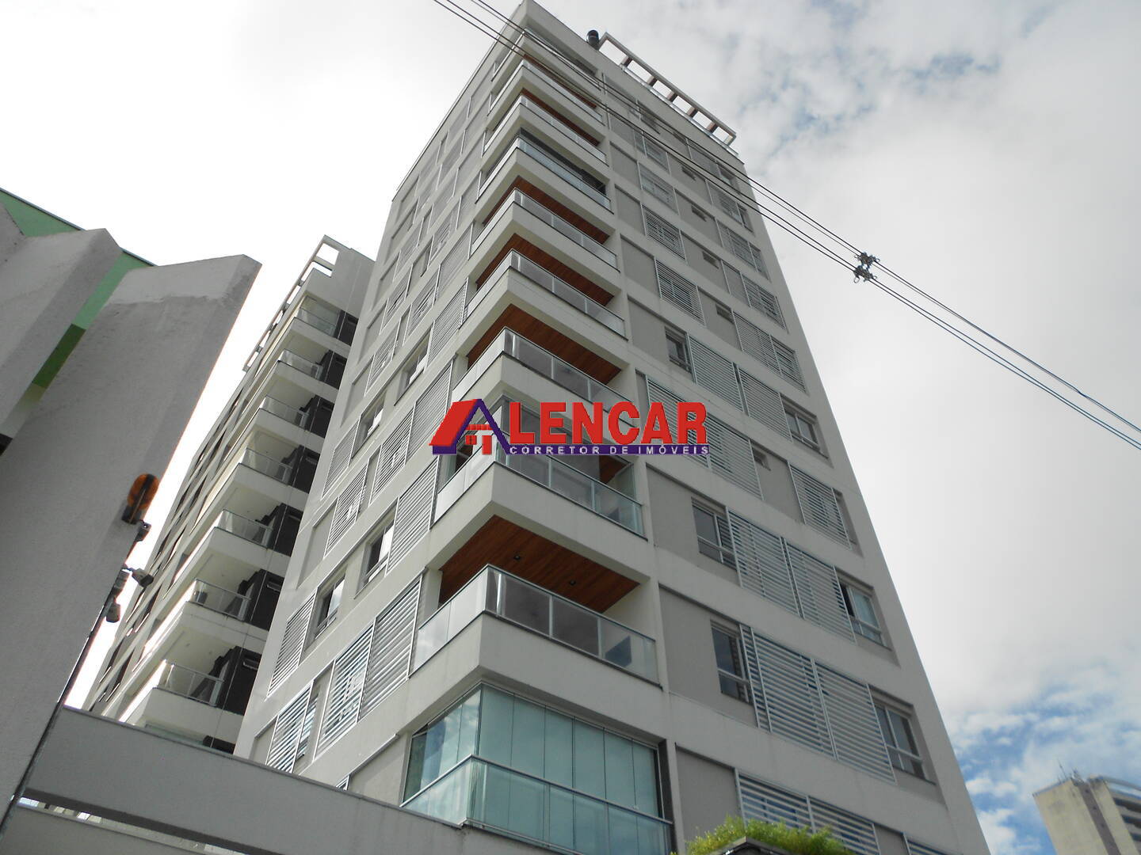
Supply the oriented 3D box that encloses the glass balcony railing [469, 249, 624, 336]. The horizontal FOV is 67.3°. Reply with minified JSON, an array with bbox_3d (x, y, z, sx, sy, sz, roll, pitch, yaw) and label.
[{"bbox_3d":[-0.596,-2.321,19.525,3.219,0.739,1.972,28,-54,-24],"label":"glass balcony railing"}]

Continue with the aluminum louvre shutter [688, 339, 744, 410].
[{"bbox_3d":[3.596,-1.358,21.298,1.581,2.024,0.060,29,-54,-24],"label":"aluminum louvre shutter"}]

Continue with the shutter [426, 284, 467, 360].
[{"bbox_3d":[-2.861,-2.426,20.202,0.060,1.975,1.592,28,-54,-24],"label":"shutter"}]

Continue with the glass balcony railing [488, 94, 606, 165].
[{"bbox_3d":[-0.747,-8.269,26.192,3.237,0.911,2.049,29,-54,-25],"label":"glass balcony railing"}]

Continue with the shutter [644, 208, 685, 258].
[{"bbox_3d":[2.811,-5.668,25.523,1.584,1.910,0.099,29,-54,-25],"label":"shutter"}]

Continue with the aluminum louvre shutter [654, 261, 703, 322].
[{"bbox_3d":[2.996,-3.660,23.466,1.584,1.980,0.059,29,-54,-25],"label":"aluminum louvre shutter"}]

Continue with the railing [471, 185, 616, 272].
[{"bbox_3d":[-0.653,-4.307,21.636,3.190,0.783,1.987,29,-54,-24],"label":"railing"}]

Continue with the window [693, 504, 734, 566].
[{"bbox_3d":[2.978,2.269,16.888,1.334,1.372,0.090,29,-54,-24],"label":"window"}]

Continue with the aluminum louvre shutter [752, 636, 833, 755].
[{"bbox_3d":[3.883,4.658,15.013,1.624,1.975,0.060,28,-54,-24],"label":"aluminum louvre shutter"}]

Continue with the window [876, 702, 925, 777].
[{"bbox_3d":[6.226,5.978,16.405,1.363,1.372,0.090,29,-54,-24],"label":"window"}]

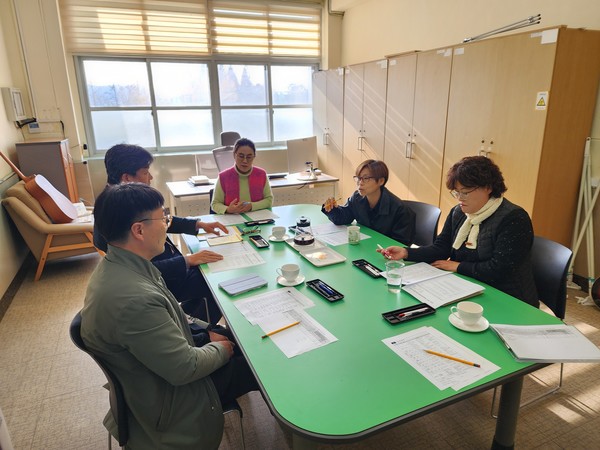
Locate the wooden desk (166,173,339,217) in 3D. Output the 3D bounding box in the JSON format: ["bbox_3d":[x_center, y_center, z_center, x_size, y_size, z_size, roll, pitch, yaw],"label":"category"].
[{"bbox_3d":[-0.536,-0.135,4.627,1.815,0.735,0.800,-8,18,-24],"label":"wooden desk"}]

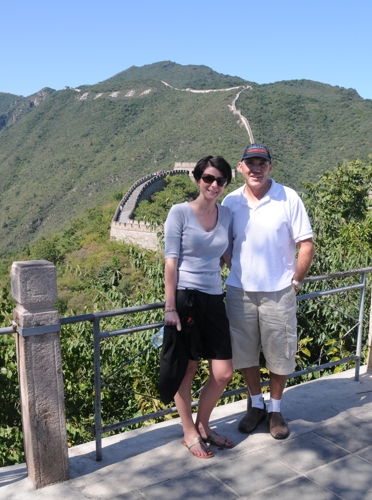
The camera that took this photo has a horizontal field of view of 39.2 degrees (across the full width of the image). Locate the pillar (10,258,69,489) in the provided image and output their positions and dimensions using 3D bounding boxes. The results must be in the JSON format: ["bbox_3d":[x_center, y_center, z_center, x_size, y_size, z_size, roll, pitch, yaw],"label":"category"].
[{"bbox_3d":[-0.759,0.654,2.748,0.180,1.180,0.150,-6,10,-31],"label":"pillar"}]

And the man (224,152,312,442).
[{"bbox_3d":[0.512,0.243,3.275,0.580,1.795,0.380,2,8,12],"label":"man"}]

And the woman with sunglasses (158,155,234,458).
[{"bbox_3d":[0.063,0.317,3.008,0.440,1.715,0.350,-3,9,-23],"label":"woman with sunglasses"}]

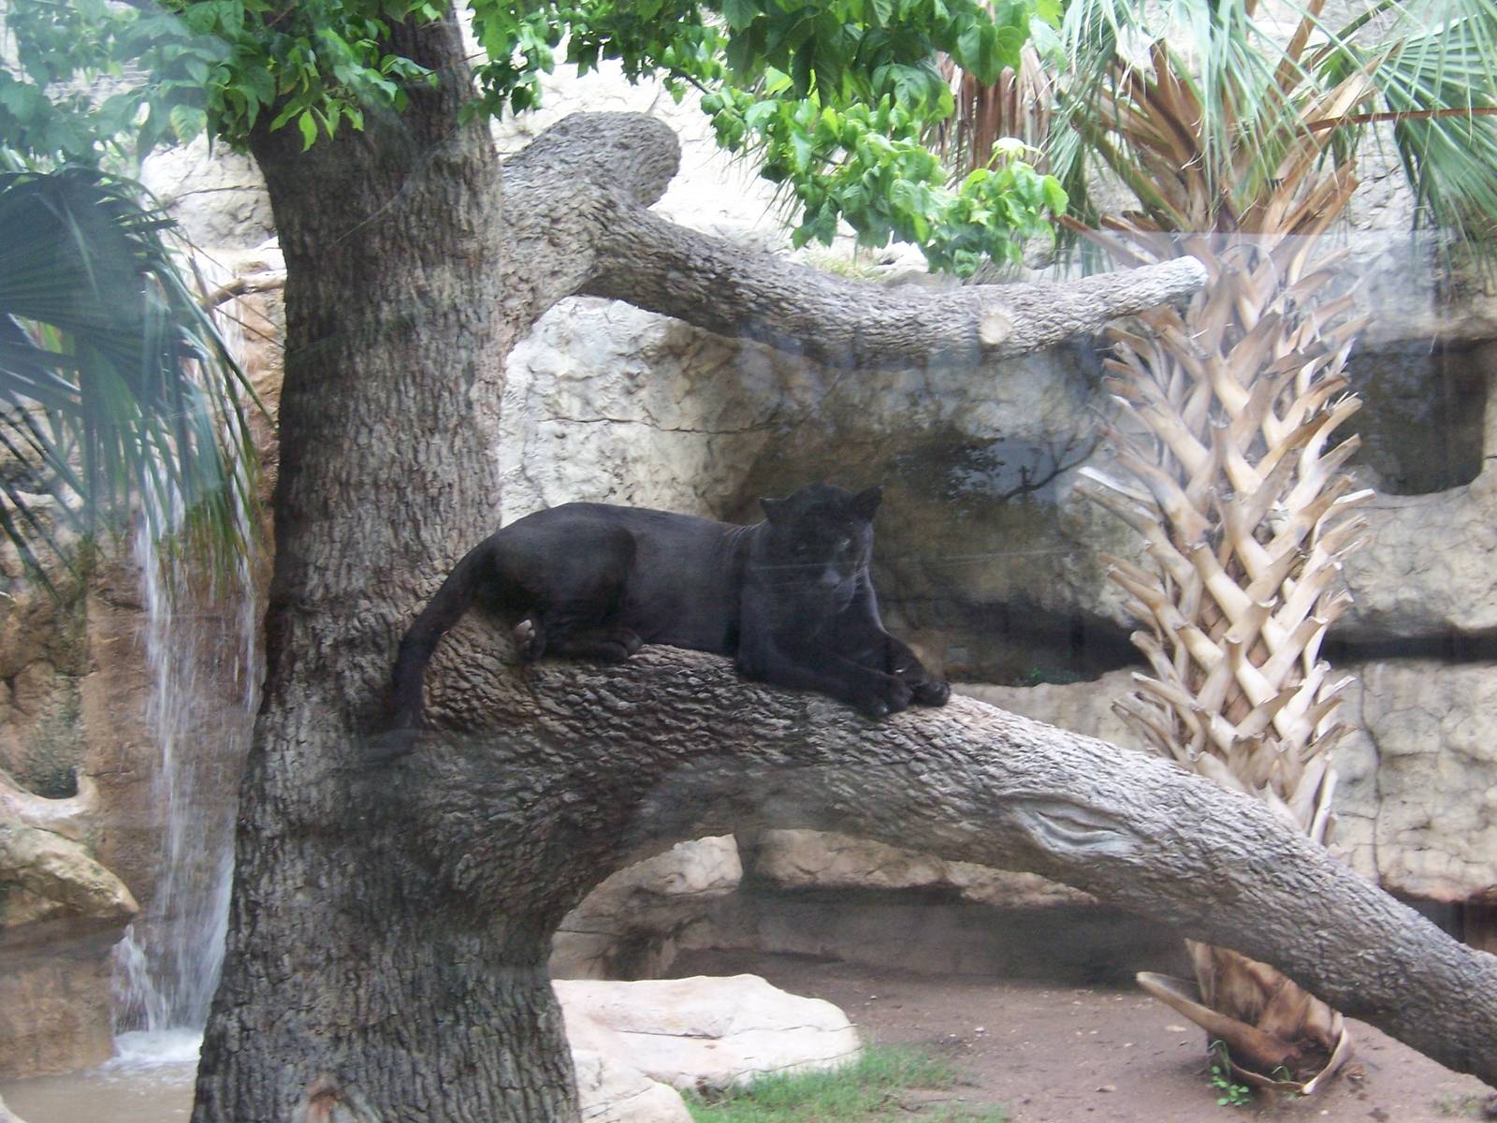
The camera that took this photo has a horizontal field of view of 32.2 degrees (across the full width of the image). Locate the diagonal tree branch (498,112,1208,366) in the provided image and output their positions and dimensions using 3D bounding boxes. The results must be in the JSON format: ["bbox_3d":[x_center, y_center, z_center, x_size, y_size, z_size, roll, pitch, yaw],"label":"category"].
[{"bbox_3d":[0.265,-0.807,6.500,1.760,0.610,0.500,0,2,0],"label":"diagonal tree branch"}]

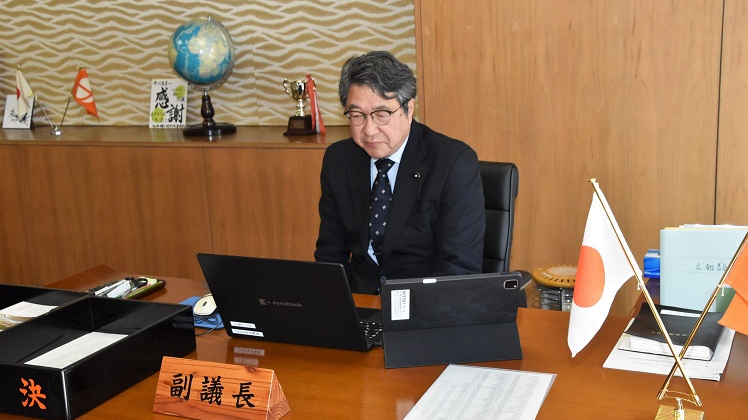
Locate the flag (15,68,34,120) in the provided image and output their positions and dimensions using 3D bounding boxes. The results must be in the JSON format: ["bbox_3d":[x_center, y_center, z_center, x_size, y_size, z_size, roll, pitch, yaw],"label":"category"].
[{"bbox_3d":[-1.615,-0.534,4.035,0.095,0.250,0.045,0,12,12],"label":"flag"}]

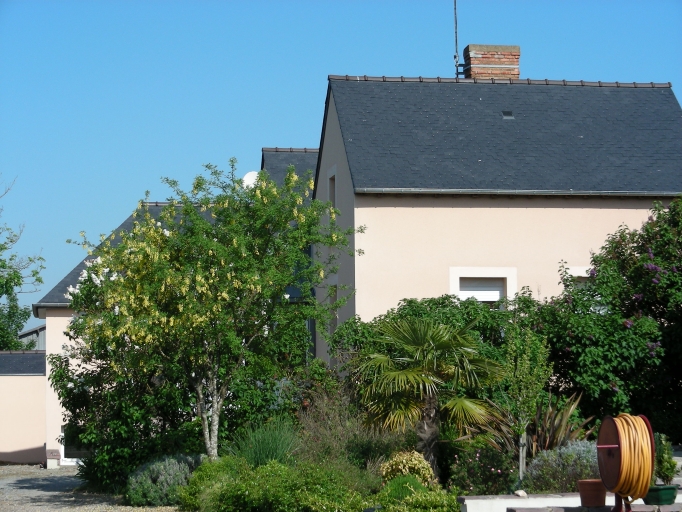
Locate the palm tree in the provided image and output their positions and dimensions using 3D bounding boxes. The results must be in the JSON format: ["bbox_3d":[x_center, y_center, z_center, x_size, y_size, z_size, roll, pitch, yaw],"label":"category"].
[{"bbox_3d":[1.112,1.824,21.800,1.880,2.120,1.850,-1,-4,0],"label":"palm tree"}]

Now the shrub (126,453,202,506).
[{"bbox_3d":[-2.573,3.266,25.000,1.120,0.800,1.000,-1,-4,0],"label":"shrub"}]

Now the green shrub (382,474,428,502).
[{"bbox_3d":[0.715,2.587,19.000,0.510,0.340,0.480,-1,-4,0],"label":"green shrub"}]

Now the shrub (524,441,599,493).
[{"bbox_3d":[2.482,2.381,19.300,0.870,0.600,0.720,-1,-4,0],"label":"shrub"}]

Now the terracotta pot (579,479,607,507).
[{"bbox_3d":[2.361,2.222,16.100,0.263,0.260,0.263,-1,-4,0],"label":"terracotta pot"}]

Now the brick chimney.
[{"bbox_3d":[3.471,-4.353,39.321,1.150,0.850,0.500,0,-4,-11],"label":"brick chimney"}]

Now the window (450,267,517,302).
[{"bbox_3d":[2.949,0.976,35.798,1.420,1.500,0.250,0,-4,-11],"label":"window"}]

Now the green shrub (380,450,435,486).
[{"bbox_3d":[0.776,2.496,20.000,0.630,0.460,0.600,-1,-4,0],"label":"green shrub"}]

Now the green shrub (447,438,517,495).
[{"bbox_3d":[1.606,2.412,19.600,0.800,0.650,0.720,-1,-4,0],"label":"green shrub"}]

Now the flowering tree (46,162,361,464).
[{"bbox_3d":[-2.189,0.963,27.300,4.800,4.950,4.500,-1,-4,0],"label":"flowering tree"}]

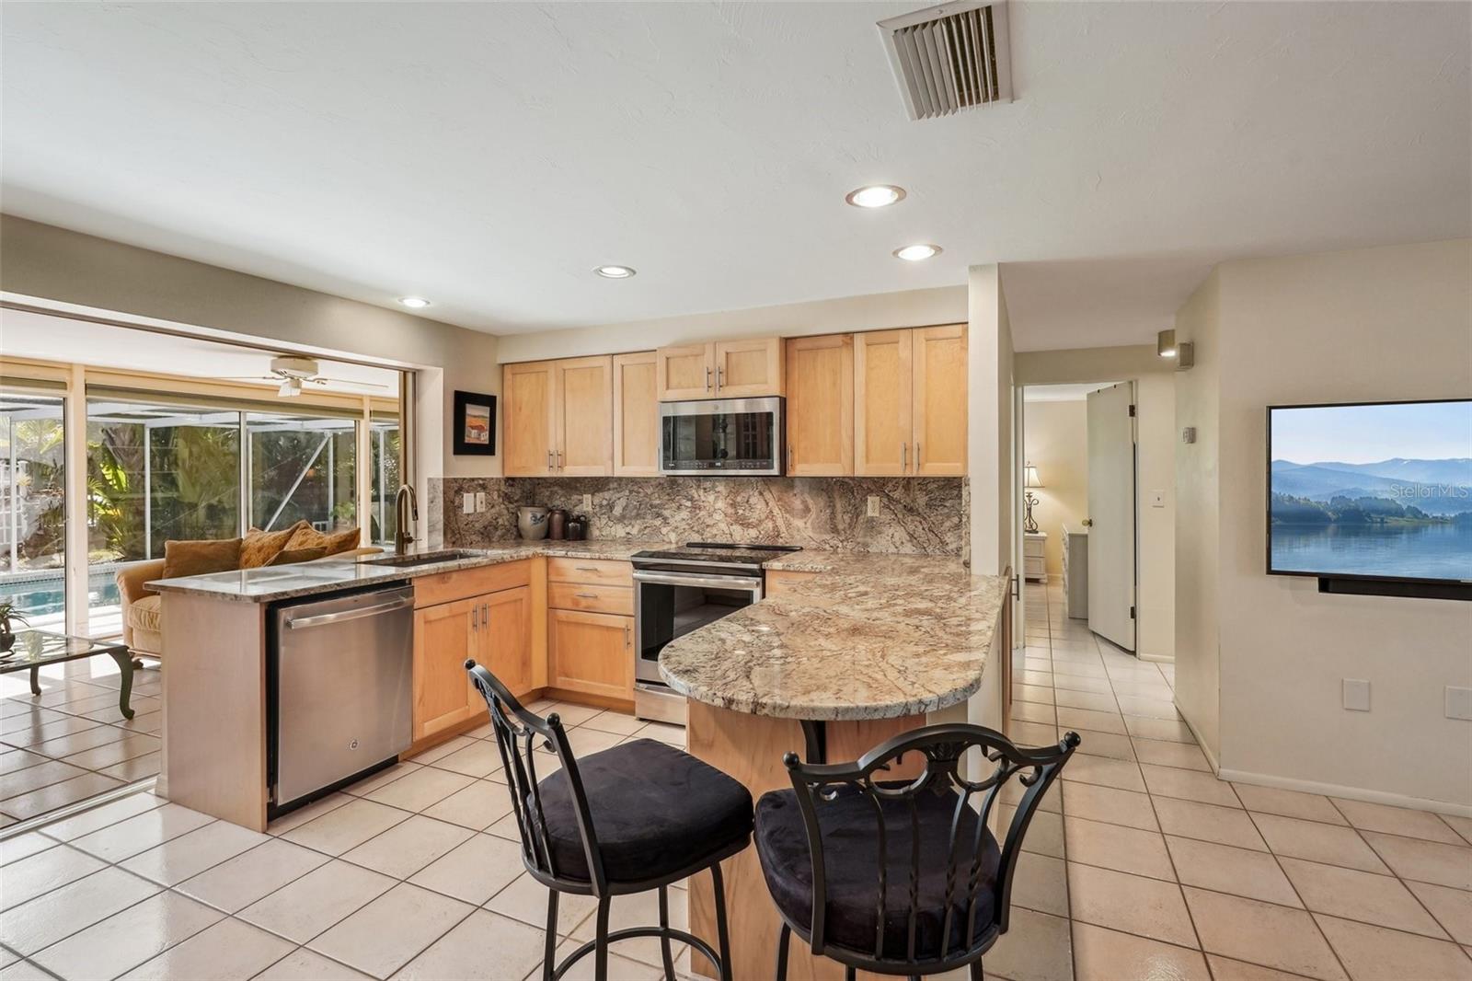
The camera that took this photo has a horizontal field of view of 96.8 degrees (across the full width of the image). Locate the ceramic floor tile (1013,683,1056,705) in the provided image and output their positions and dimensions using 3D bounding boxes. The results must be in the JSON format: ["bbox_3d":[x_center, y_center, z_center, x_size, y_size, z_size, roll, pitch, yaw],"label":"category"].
[{"bbox_3d":[1.827,1.287,4.131,0.331,0.012,0.331,0,1,24],"label":"ceramic floor tile"}]

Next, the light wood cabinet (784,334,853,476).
[{"bbox_3d":[0.515,-0.453,3.667,0.379,0.757,0.330,0,1,23],"label":"light wood cabinet"}]

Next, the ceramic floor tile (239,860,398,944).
[{"bbox_3d":[-1.332,1.312,2.099,0.330,0.010,0.330,0,1,24],"label":"ceramic floor tile"}]

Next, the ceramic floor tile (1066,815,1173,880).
[{"bbox_3d":[1.399,1.313,2.404,0.331,0.010,0.331,0,1,25],"label":"ceramic floor tile"}]

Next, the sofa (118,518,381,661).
[{"bbox_3d":[-3.501,0.816,4.745,1.600,0.880,0.950,0,1,24],"label":"sofa"}]

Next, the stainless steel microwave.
[{"bbox_3d":[-0.020,-0.299,3.913,0.760,0.430,0.390,0,1,24],"label":"stainless steel microwave"}]

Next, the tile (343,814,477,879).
[{"bbox_3d":[-1.223,1.333,2.460,0.331,0.012,0.331,0,1,24],"label":"tile"}]

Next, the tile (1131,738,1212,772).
[{"bbox_3d":[2.160,1.303,3.221,0.331,0.012,0.331,0,1,24],"label":"tile"}]

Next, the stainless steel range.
[{"bbox_3d":[-0.086,0.820,3.750,0.760,0.930,0.690,0,1,23],"label":"stainless steel range"}]

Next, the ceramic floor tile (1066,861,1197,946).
[{"bbox_3d":[1.258,1.320,2.097,0.331,0.010,0.331,0,1,25],"label":"ceramic floor tile"}]

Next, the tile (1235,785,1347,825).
[{"bbox_3d":[2.266,1.293,2.698,0.330,0.010,0.295,0,1,24],"label":"tile"}]

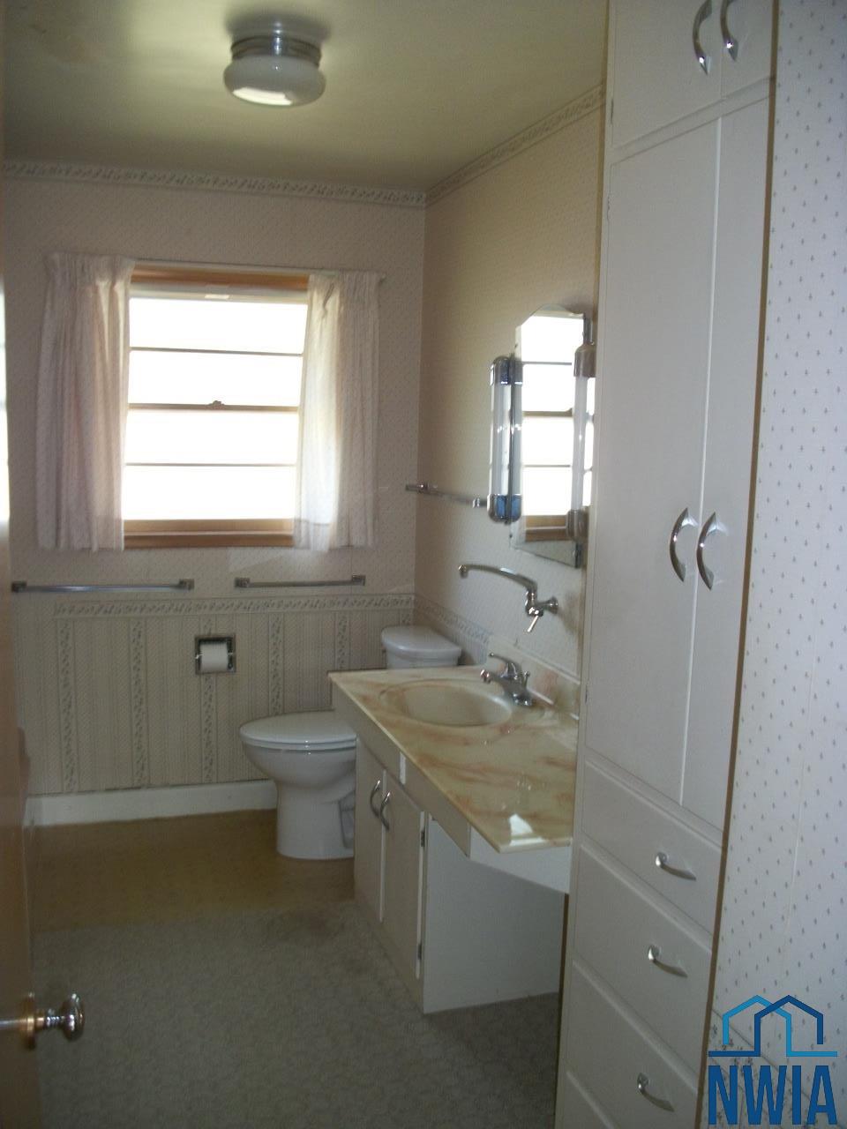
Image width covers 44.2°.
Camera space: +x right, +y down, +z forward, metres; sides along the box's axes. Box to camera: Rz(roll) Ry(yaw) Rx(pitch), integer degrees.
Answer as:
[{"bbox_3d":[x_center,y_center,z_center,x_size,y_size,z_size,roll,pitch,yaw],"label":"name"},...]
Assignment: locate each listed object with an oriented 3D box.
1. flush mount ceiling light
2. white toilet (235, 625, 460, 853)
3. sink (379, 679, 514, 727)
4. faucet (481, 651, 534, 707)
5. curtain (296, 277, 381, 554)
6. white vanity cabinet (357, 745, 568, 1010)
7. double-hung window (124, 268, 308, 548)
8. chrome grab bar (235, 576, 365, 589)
[{"bbox_3d":[-0.332,-1.120,2.354,0.236,0.156,0.236,-1,8,-18],"label":"flush mount ceiling light"},{"bbox_3d":[-0.297,0.645,3.861,0.730,0.750,0.430,-1,8,-18],"label":"white toilet"},{"bbox_3d":[0.062,0.457,2.964,0.360,0.144,0.470,-1,8,-18],"label":"sink"},{"bbox_3d":[0.242,0.320,2.977,0.155,0.134,0.140,-1,8,-18],"label":"faucet"},{"bbox_3d":[-0.322,-0.580,3.957,0.315,1.060,0.080,-1,8,-18],"label":"curtain"},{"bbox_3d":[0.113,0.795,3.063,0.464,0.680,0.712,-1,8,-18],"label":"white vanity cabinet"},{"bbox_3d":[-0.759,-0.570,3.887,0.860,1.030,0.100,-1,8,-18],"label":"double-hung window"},{"bbox_3d":[-0.472,0.068,4.027,0.503,0.042,0.070,-1,8,-18],"label":"chrome grab bar"}]

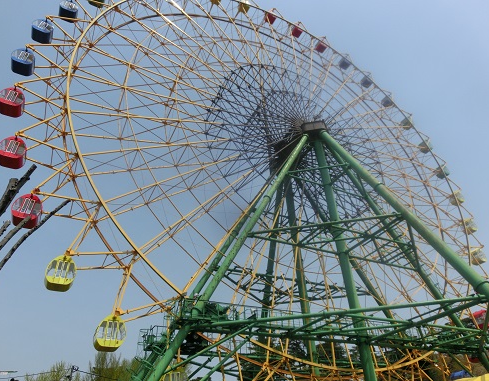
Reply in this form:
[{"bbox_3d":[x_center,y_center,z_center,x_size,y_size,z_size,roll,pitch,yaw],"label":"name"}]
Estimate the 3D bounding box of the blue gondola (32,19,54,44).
[{"bbox_3d":[-18.867,-14.965,34.377,1.710,1.910,1.268,14,-40,-23],"label":"blue gondola"}]

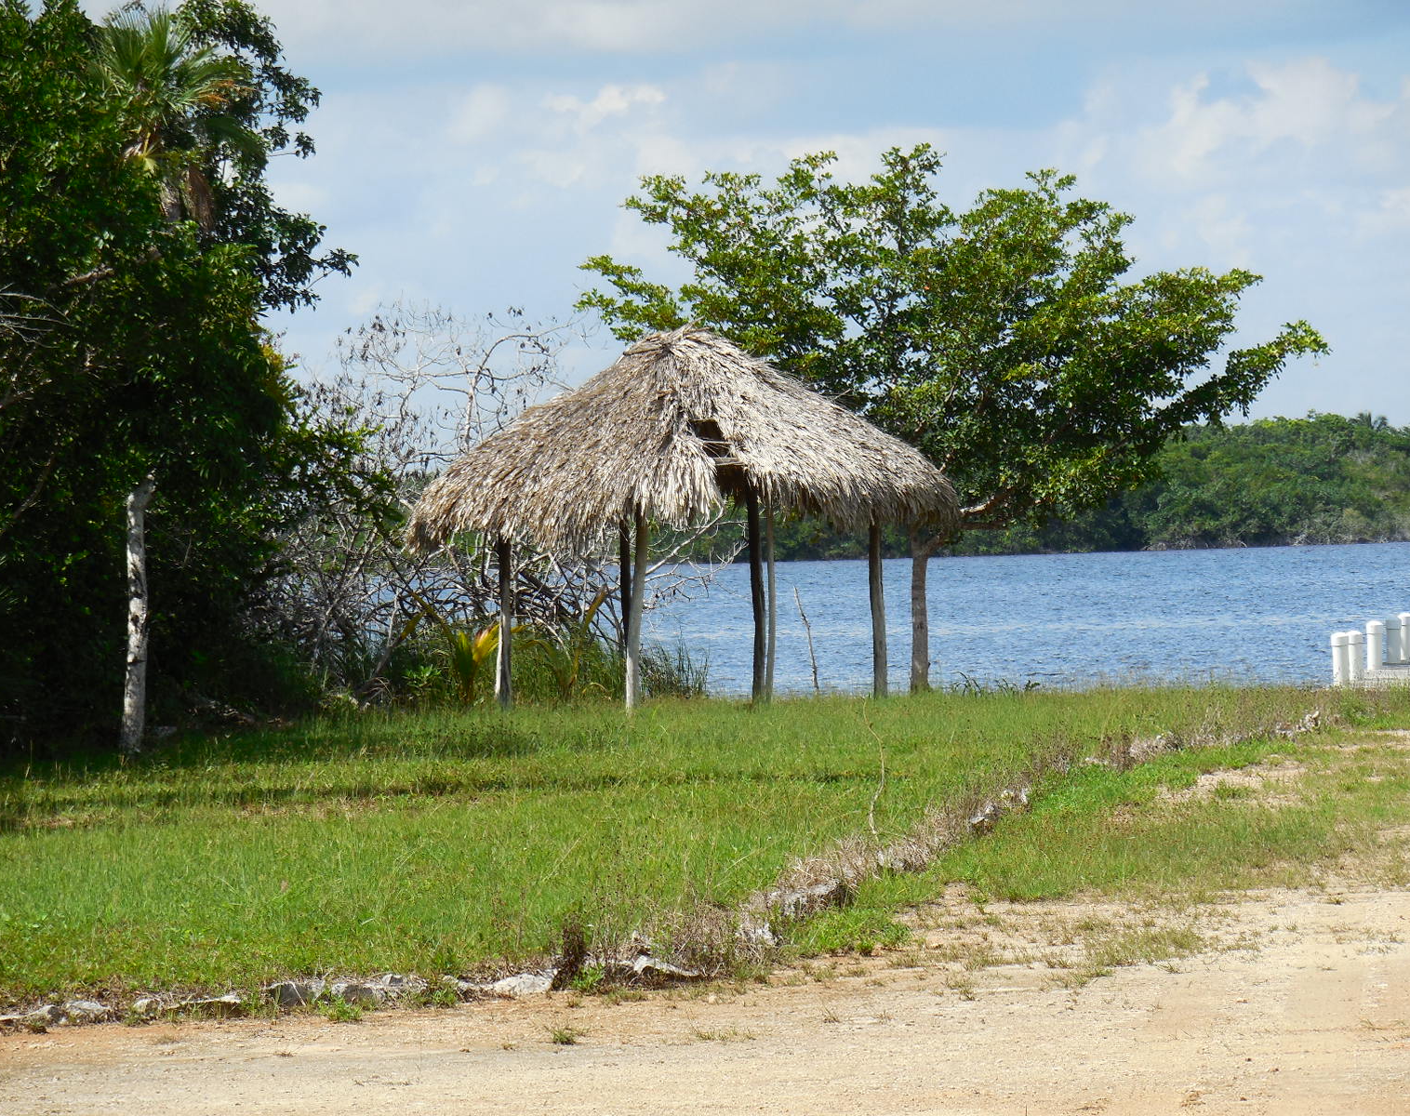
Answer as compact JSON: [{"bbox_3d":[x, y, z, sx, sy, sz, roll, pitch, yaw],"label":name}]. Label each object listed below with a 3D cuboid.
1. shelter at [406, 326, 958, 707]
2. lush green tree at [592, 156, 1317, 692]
[{"bbox_3d":[-0.240,-0.425,88.000,4.750,4.050,3.950,-2,0,-36],"label":"shelter"},{"bbox_3d":[2.849,-1.604,95.000,8.500,6.250,7.400,-2,0,0],"label":"lush green tree"}]

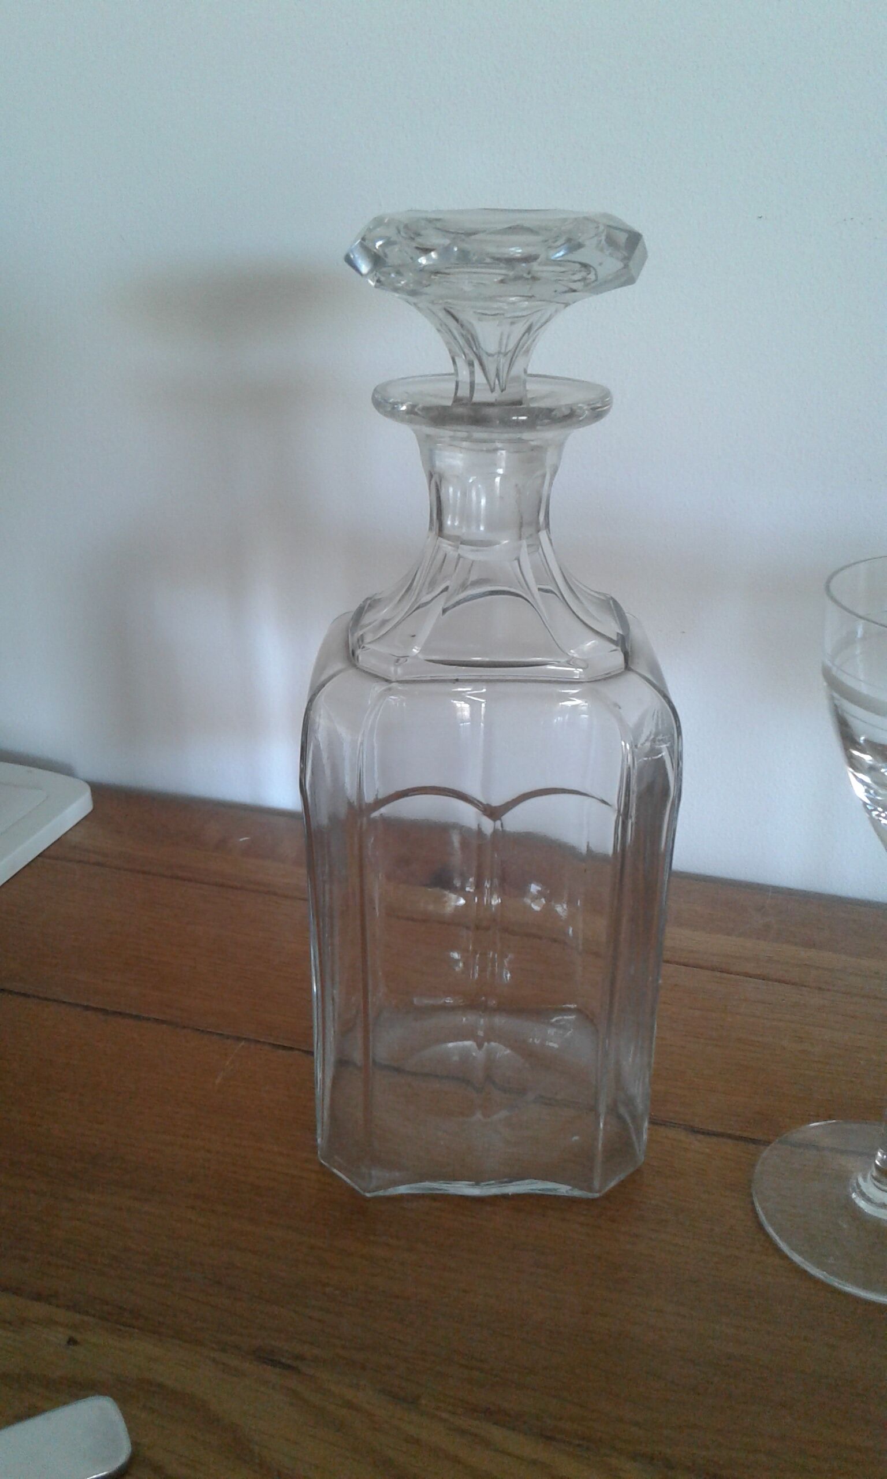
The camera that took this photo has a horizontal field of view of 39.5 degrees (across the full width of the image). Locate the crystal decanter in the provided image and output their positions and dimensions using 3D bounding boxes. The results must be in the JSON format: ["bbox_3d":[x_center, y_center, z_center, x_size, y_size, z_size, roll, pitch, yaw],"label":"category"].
[{"bbox_3d":[0.012,-0.008,0.324,0.092,0.241,0.092,0,22,0],"label":"crystal decanter"}]

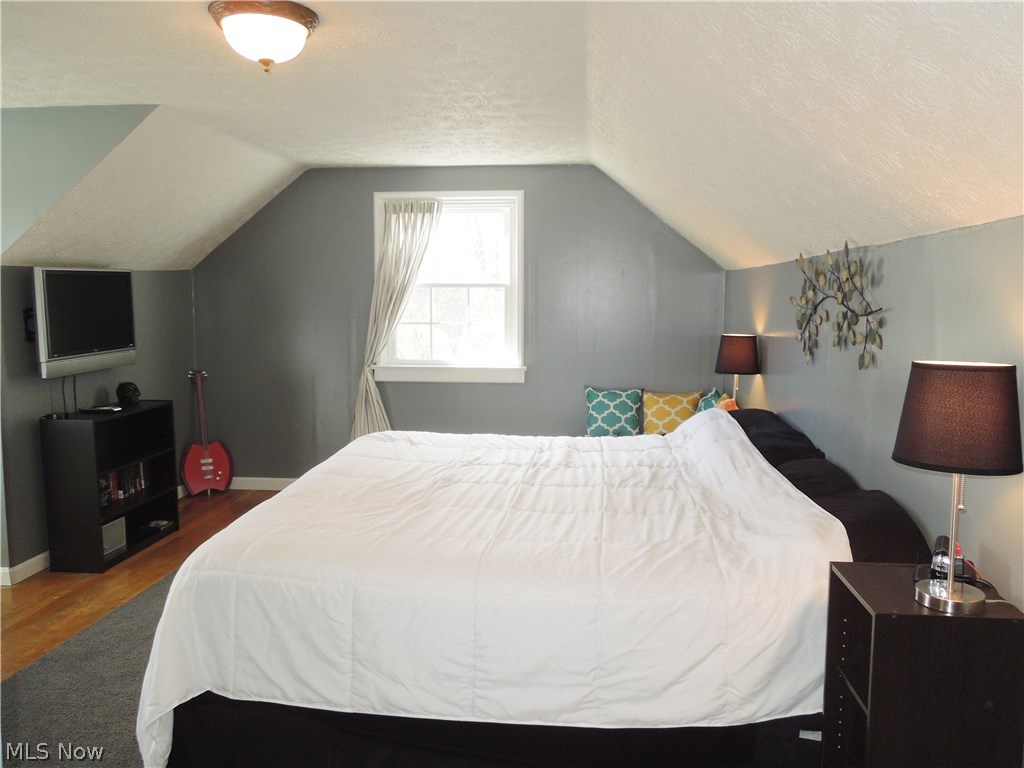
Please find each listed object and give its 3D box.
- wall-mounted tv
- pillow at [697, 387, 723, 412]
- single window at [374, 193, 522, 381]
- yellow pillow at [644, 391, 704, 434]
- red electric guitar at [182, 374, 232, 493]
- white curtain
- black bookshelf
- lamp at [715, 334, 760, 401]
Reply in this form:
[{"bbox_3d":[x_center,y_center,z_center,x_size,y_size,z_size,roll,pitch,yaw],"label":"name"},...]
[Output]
[{"bbox_3d":[-2.209,-0.333,3.852,0.085,0.521,0.716,1,7,5],"label":"wall-mounted tv"},{"bbox_3d":[1.267,0.230,4.716,0.130,0.368,0.361,14,-3,-36],"label":"pillow"},{"bbox_3d":[-0.433,-0.656,5.085,1.042,1.300,0.120,1,7,5],"label":"single window"},{"bbox_3d":[1.049,0.210,4.846,0.389,0.368,0.130,1,-5,5],"label":"yellow pillow"},{"bbox_3d":[-2.143,0.346,5.197,0.361,0.896,0.075,-5,-1,-25],"label":"red electric guitar"},{"bbox_3d":[-0.786,-0.277,5.070,0.632,1.946,0.120,1,7,5],"label":"white curtain"},{"bbox_3d":[-2.175,0.529,4.058,0.299,0.783,0.701,1,7,5],"label":"black bookshelf"},{"bbox_3d":[1.170,-0.004,3.841,0.227,0.496,0.227,1,7,5],"label":"lamp"}]

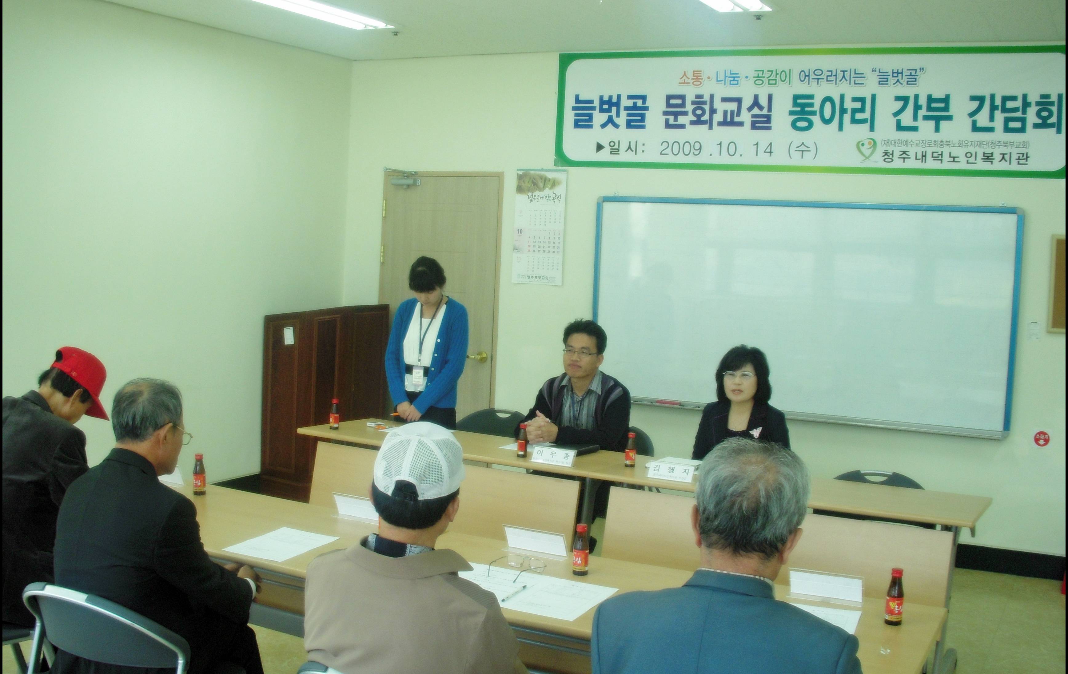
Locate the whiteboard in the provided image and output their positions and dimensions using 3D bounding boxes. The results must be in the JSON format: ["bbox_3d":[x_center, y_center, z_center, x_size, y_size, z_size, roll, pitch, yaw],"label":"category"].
[{"bbox_3d":[1.403,-0.133,6.439,2.340,1.200,0.060,4,6,25],"label":"whiteboard"}]

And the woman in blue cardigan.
[{"bbox_3d":[-0.566,0.365,5.961,0.430,1.550,0.300,4,6,20],"label":"woman in blue cardigan"}]

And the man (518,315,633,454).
[{"bbox_3d":[0.151,0.569,5.494,0.570,1.300,0.740,5,6,26],"label":"man"}]

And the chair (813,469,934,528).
[{"bbox_3d":[1.287,0.948,4.672,0.480,0.790,0.530,5,6,26],"label":"chair"}]

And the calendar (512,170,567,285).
[{"bbox_3d":[0.028,-0.674,7.211,0.342,0.700,0.012,5,6,26],"label":"calendar"}]

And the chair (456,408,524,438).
[{"bbox_3d":[-0.269,0.776,5.815,0.480,0.790,0.530,5,6,26],"label":"chair"}]

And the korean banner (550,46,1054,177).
[{"bbox_3d":[1.458,-1.250,6.463,2.950,0.676,0.012,5,6,26],"label":"korean banner"}]

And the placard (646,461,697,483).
[{"bbox_3d":[0.546,0.522,4.640,0.198,0.080,0.050,4,6,25],"label":"placard"}]

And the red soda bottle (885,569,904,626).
[{"bbox_3d":[0.918,0.659,2.978,0.047,0.139,0.047,5,6,26],"label":"red soda bottle"}]

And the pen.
[{"bbox_3d":[-0.051,0.684,3.136,0.011,0.011,0.147,4,6,25],"label":"pen"}]

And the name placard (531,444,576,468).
[{"bbox_3d":[0.093,0.500,4.945,0.200,0.070,0.065,5,6,26],"label":"name placard"}]

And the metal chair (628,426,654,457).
[{"bbox_3d":[0.271,0.809,5.577,0.460,0.800,0.500,4,6,25],"label":"metal chair"}]

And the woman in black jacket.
[{"bbox_3d":[0.856,0.659,5.176,0.480,1.240,0.680,5,6,26],"label":"woman in black jacket"}]

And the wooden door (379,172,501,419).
[{"bbox_3d":[-0.604,-0.021,7.457,0.870,2.030,0.080,4,6,25],"label":"wooden door"}]

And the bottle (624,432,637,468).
[{"bbox_3d":[0.401,0.467,4.846,0.043,0.140,0.043,4,6,25],"label":"bottle"}]

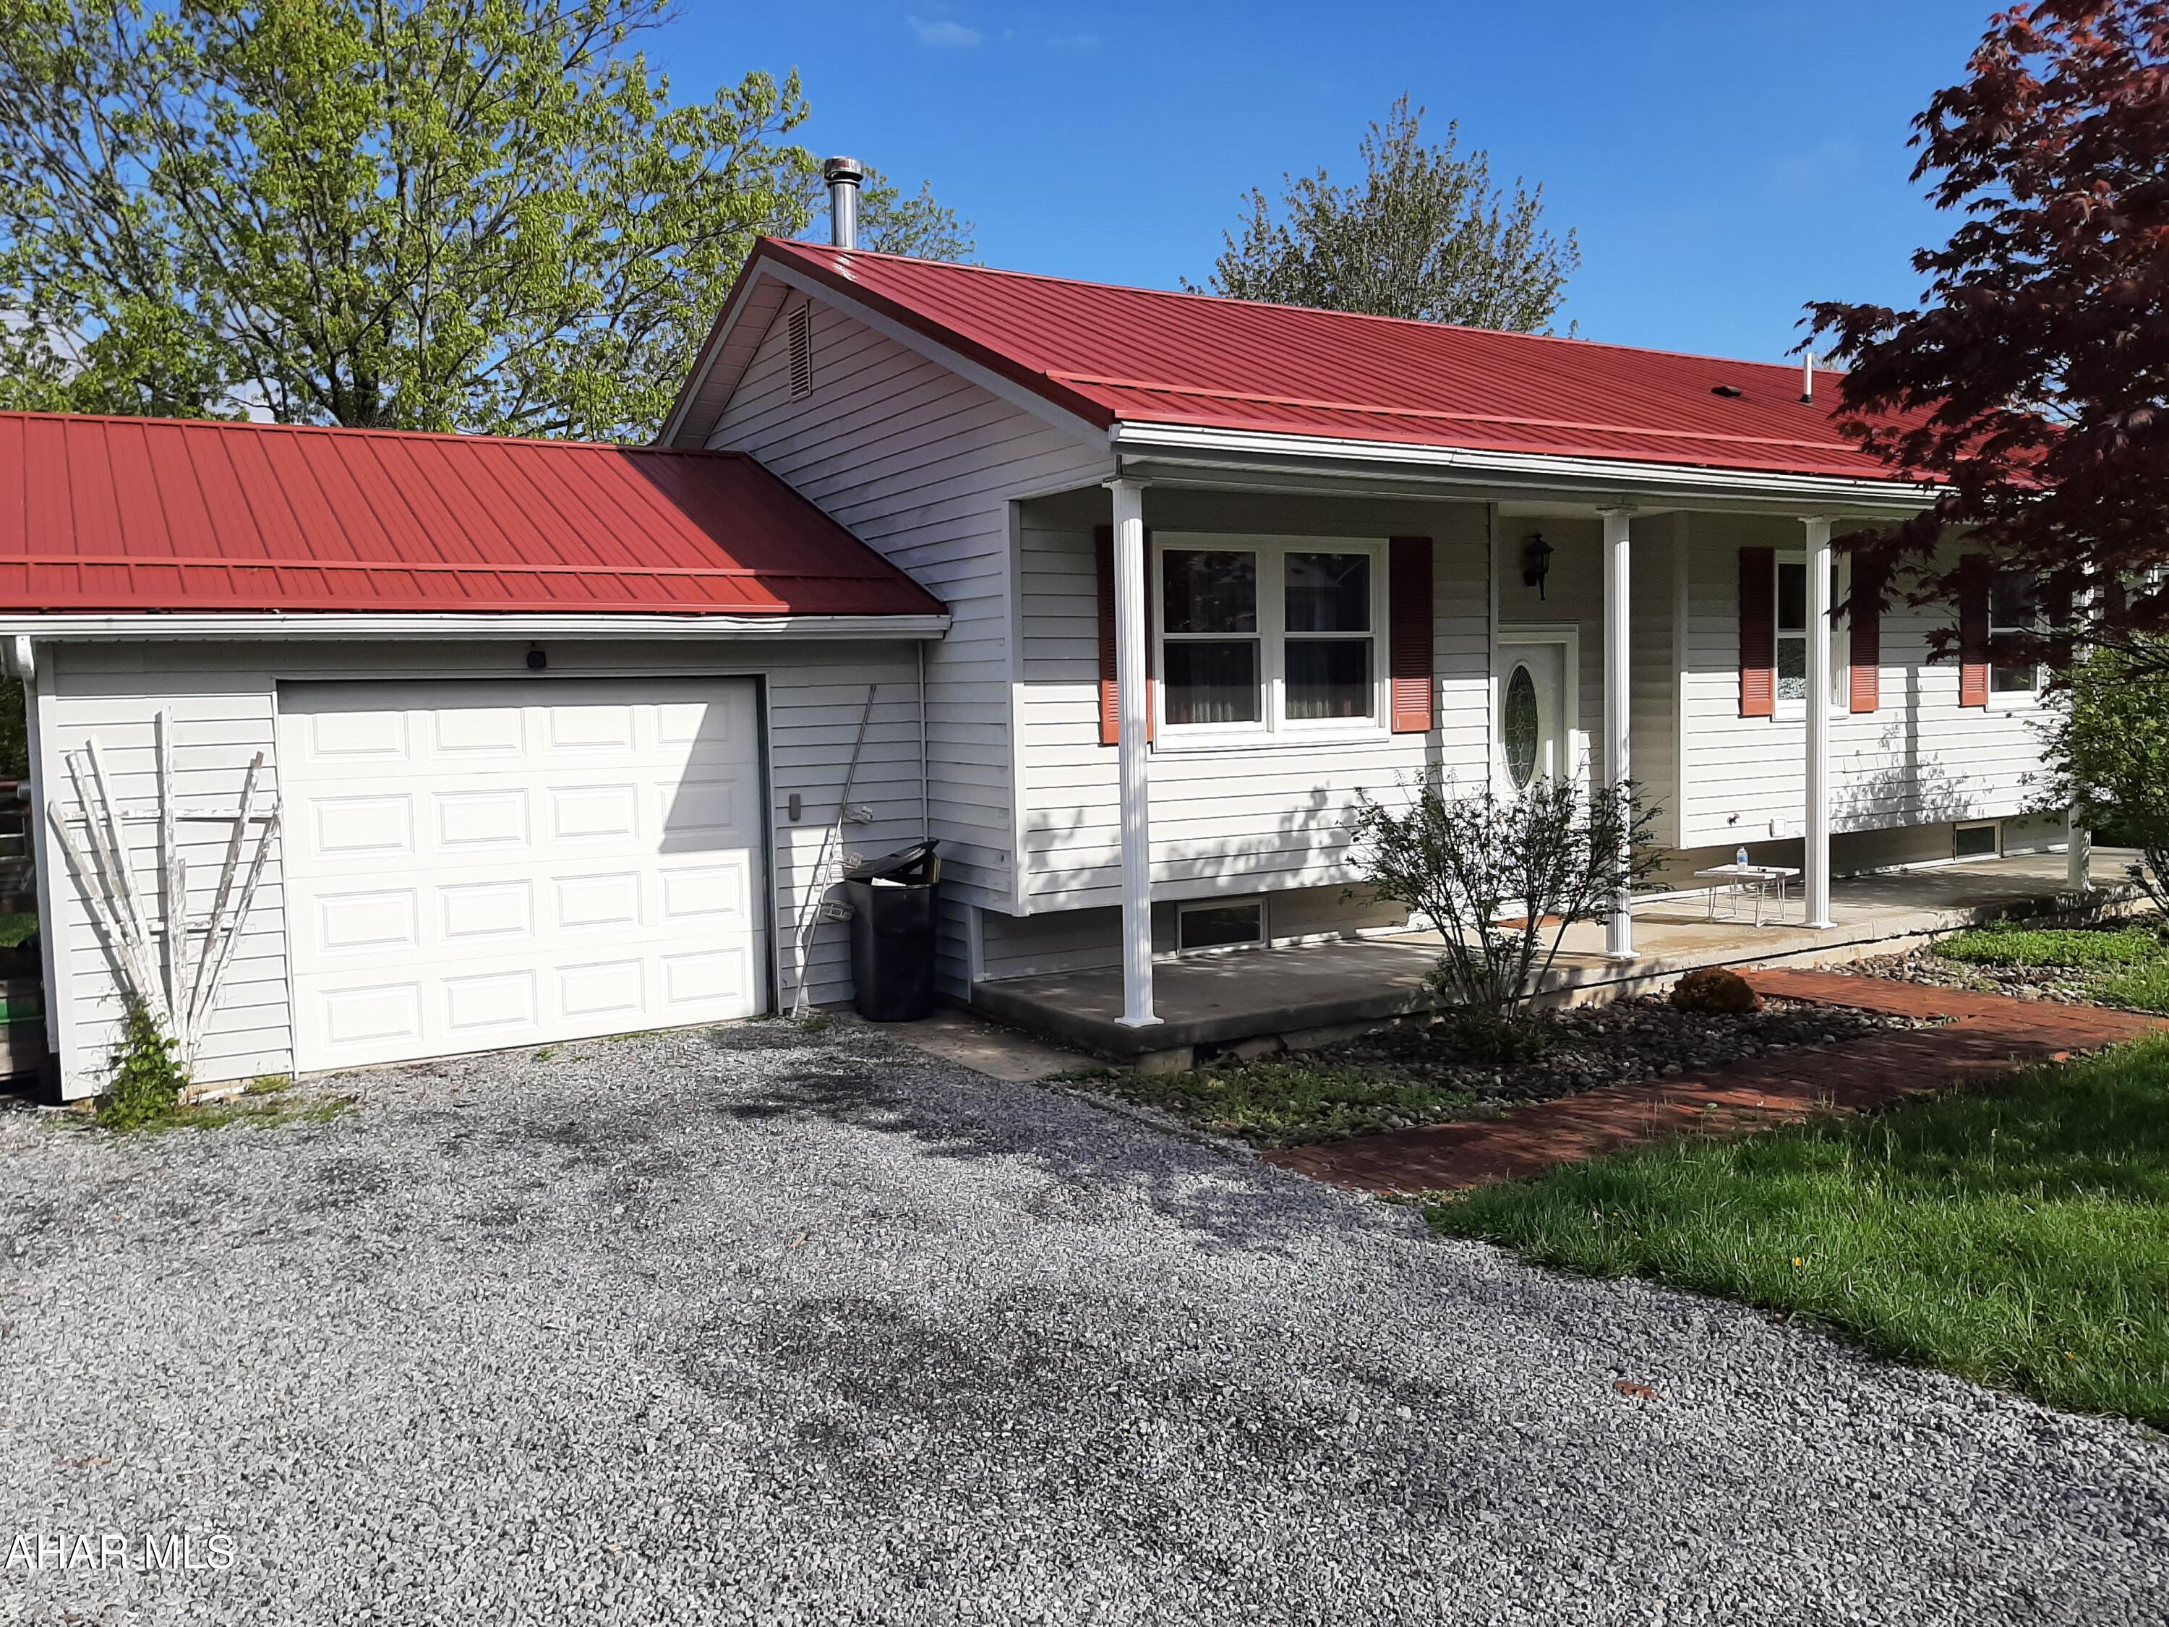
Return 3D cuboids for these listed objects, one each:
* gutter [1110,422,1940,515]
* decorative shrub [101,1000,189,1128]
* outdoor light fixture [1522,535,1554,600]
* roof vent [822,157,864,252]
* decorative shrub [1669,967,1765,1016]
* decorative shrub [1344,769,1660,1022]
[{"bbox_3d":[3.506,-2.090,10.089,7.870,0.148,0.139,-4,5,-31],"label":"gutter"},{"bbox_3d":[-4.629,1.165,8.006,0.436,0.554,0.495,-4,5,-31],"label":"decorative shrub"},{"bbox_3d":[3.490,-1.895,12.519,0.208,0.510,0.247,-4,5,-31],"label":"outdoor light fixture"},{"bbox_3d":[-1.852,-4.666,12.660,0.282,0.801,0.282,-4,5,-31],"label":"roof vent"},{"bbox_3d":[3.765,1.014,9.714,0.554,0.277,0.535,-4,5,-31],"label":"decorative shrub"},{"bbox_3d":[2.420,0.498,9.364,1.703,1.435,1.584,-1,4,0],"label":"decorative shrub"}]

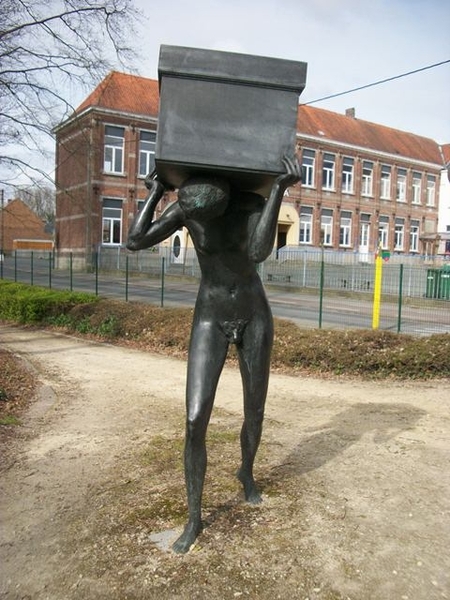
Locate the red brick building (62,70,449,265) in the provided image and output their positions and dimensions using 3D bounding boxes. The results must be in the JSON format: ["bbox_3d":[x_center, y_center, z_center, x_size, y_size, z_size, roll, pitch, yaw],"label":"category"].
[{"bbox_3d":[5.160,-8.974,44.688,36.160,13.216,5.920,-1,5,-37],"label":"red brick building"}]

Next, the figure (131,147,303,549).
[{"bbox_3d":[-0.112,0.289,3.018,0.858,1.954,0.992,2,4,0],"label":"figure"}]

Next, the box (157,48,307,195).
[{"bbox_3d":[0.000,-0.831,2.701,0.651,0.503,0.526,5,-2,-5],"label":"box"}]

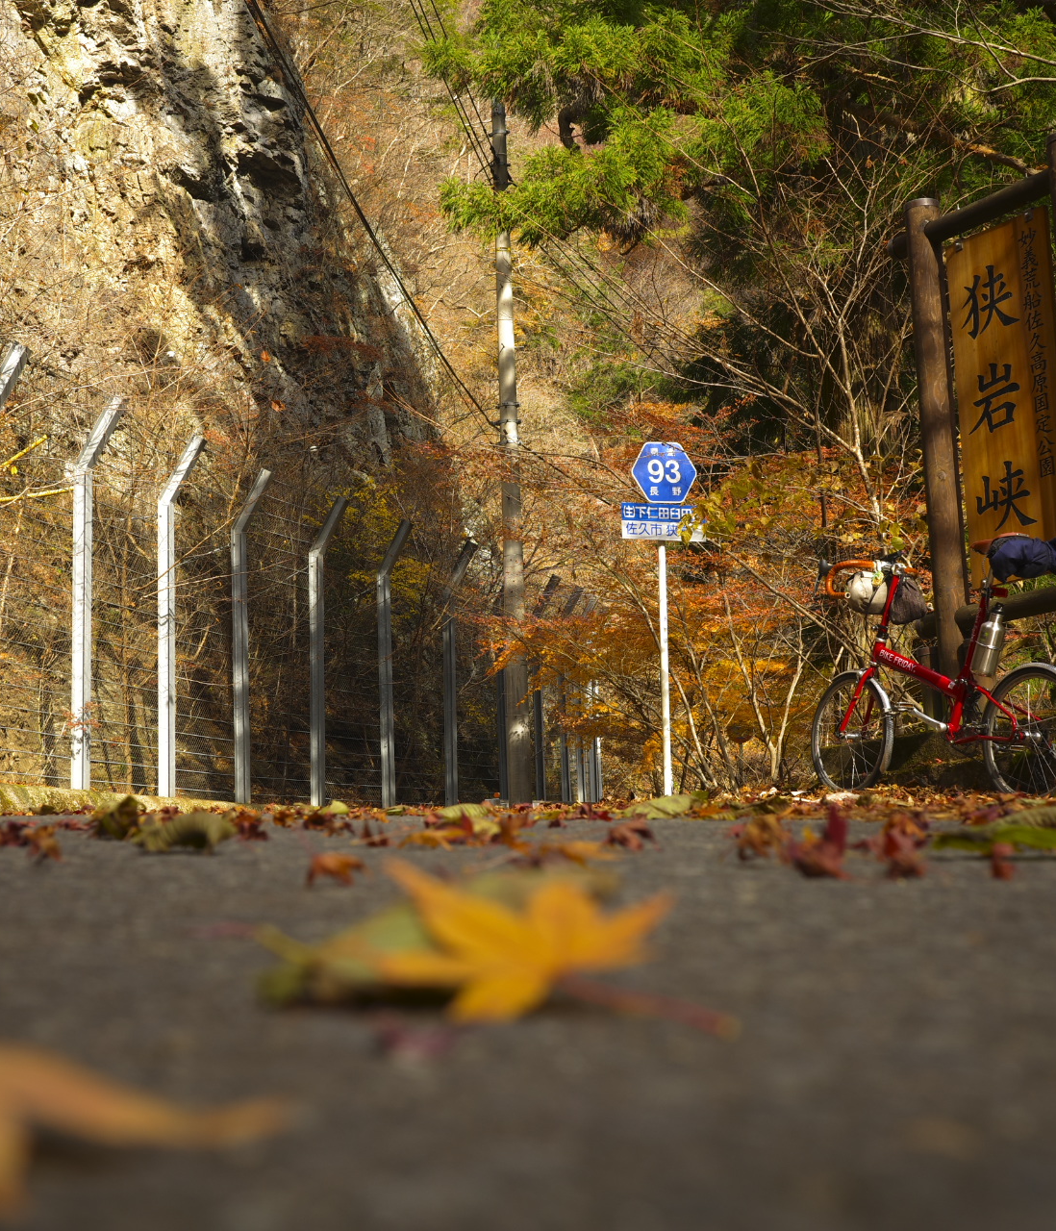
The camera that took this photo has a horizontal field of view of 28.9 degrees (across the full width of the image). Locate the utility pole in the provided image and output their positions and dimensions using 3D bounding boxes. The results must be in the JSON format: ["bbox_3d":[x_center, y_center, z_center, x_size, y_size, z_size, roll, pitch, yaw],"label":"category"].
[{"bbox_3d":[-0.263,-2.485,29.686,0.340,10.411,0.340,-2,-8,0],"label":"utility pole"}]

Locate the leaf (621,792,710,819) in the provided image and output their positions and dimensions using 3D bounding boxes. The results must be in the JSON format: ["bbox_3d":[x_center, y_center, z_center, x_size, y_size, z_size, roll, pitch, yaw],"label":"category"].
[{"bbox_3d":[0.361,0.502,5.431,0.214,0.065,0.120,-2,-8,0],"label":"leaf"}]

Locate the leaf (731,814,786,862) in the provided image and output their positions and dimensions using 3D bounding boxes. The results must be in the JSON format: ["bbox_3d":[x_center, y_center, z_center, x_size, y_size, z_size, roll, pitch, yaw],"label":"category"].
[{"bbox_3d":[0.211,0.204,1.883,0.050,0.041,0.045,-2,-8,0],"label":"leaf"}]

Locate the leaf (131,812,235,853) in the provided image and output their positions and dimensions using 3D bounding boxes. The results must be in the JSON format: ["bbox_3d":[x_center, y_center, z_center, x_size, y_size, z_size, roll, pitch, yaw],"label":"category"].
[{"bbox_3d":[-0.426,0.268,2.530,0.128,0.046,0.080,-2,-8,0],"label":"leaf"}]

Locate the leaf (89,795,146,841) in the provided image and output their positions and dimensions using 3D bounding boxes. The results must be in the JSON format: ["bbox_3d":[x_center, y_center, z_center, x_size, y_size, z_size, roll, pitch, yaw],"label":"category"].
[{"bbox_3d":[-0.691,0.342,3.458,0.095,0.069,0.065,-2,-8,0],"label":"leaf"}]

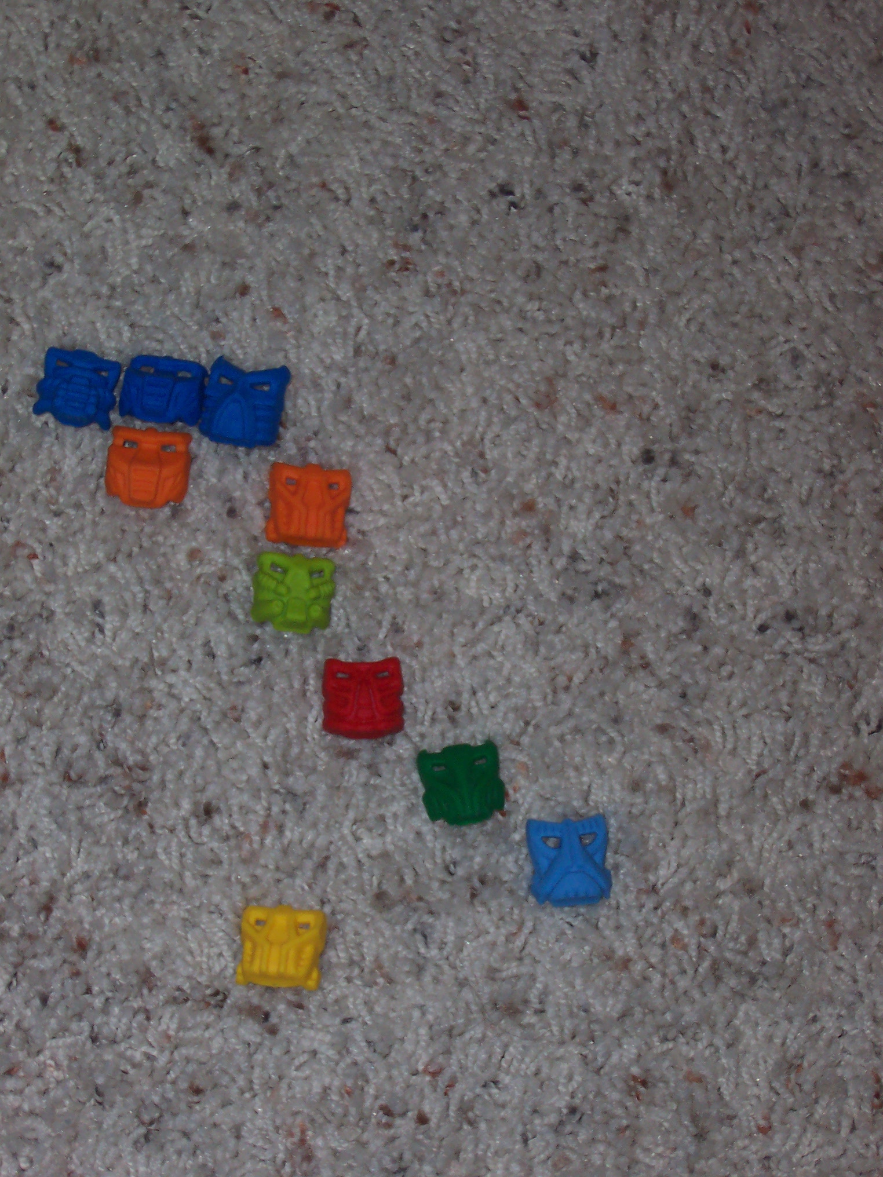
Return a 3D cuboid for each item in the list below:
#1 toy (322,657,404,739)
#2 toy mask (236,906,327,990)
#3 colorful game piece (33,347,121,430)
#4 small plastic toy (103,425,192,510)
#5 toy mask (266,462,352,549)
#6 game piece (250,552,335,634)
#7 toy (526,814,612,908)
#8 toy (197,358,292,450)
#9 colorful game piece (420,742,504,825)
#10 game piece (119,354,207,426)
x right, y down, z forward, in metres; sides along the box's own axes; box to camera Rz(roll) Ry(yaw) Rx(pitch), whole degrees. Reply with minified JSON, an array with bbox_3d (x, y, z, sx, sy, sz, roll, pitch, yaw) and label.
[{"bbox_3d":[-0.022,0.031,1.108,0.023,0.012,0.023,-1,69,0],"label":"toy"},{"bbox_3d":[-0.045,0.100,1.082,0.024,0.012,0.023,4,69,2],"label":"toy mask"},{"bbox_3d":[-0.107,-0.059,1.143,0.024,0.012,0.022,10,69,4],"label":"colorful game piece"},{"bbox_3d":[-0.086,-0.036,1.134,0.025,0.012,0.023,5,69,2],"label":"small plastic toy"},{"bbox_3d":[-0.039,-0.024,1.129,0.024,0.012,0.024,5,69,2],"label":"toy mask"},{"bbox_3d":[-0.043,0.001,1.119,0.024,0.012,0.023,6,69,2],"label":"game piece"},{"bbox_3d":[0.036,0.077,1.091,0.024,0.012,0.025,-5,69,-2],"label":"toy"},{"bbox_3d":[-0.058,-0.055,1.141,0.024,0.012,0.024,8,69,3],"label":"toy"},{"bbox_3d":[0.006,0.055,1.099,0.024,0.012,0.024,-7,69,-3],"label":"colorful game piece"},{"bbox_3d":[-0.082,-0.058,1.142,0.025,0.012,0.021,7,69,3],"label":"game piece"}]

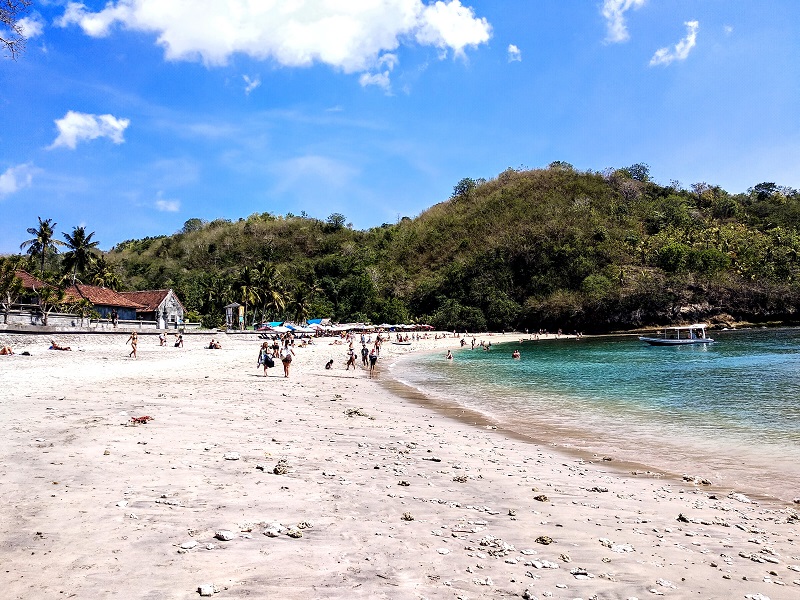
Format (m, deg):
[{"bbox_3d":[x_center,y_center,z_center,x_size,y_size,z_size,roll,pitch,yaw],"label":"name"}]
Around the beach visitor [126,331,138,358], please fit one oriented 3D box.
[{"bbox_3d":[-16.261,2.715,36.500,0.550,1.650,0.550,-2,-3,45],"label":"beach visitor"}]

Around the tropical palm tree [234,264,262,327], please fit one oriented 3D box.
[{"bbox_3d":[-22.661,-0.592,89.000,4.600,9.330,4.600,0,-2,0],"label":"tropical palm tree"}]

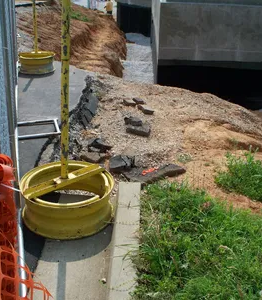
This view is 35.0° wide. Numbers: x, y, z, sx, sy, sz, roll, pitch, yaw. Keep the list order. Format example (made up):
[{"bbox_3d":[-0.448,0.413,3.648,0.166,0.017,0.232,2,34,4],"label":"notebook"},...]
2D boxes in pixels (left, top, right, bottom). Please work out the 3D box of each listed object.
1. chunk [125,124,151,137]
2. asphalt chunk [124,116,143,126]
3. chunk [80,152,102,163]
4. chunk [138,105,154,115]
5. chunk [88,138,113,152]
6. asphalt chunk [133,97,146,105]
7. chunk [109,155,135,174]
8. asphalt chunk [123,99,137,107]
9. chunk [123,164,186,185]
[{"bbox_3d":[0.072,-0.186,4.000,0.225,0.055,0.149,7,25,14],"label":"chunk"},{"bbox_3d":[0.025,-0.285,4.187,0.175,0.060,0.115,7,25,14],"label":"asphalt chunk"},{"bbox_3d":[-0.328,0.061,3.411,0.155,0.050,0.103,10,26,20],"label":"chunk"},{"bbox_3d":[0.163,-0.452,4.638,0.165,0.050,0.109,15,28,29],"label":"chunk"},{"bbox_3d":[-0.270,-0.037,3.598,0.180,0.075,0.127,9,26,18],"label":"chunk"},{"bbox_3d":[0.101,-0.587,4.965,0.125,0.045,0.092,15,28,29],"label":"asphalt chunk"},{"bbox_3d":[-0.068,0.103,3.222,0.165,0.075,0.144,-6,25,-14],"label":"chunk"},{"bbox_3d":[-0.006,-0.560,4.903,0.140,0.045,0.103,11,27,23],"label":"asphalt chunk"},{"bbox_3d":[0.170,0.177,3.045,0.435,0.050,0.172,-6,25,-13],"label":"chunk"}]

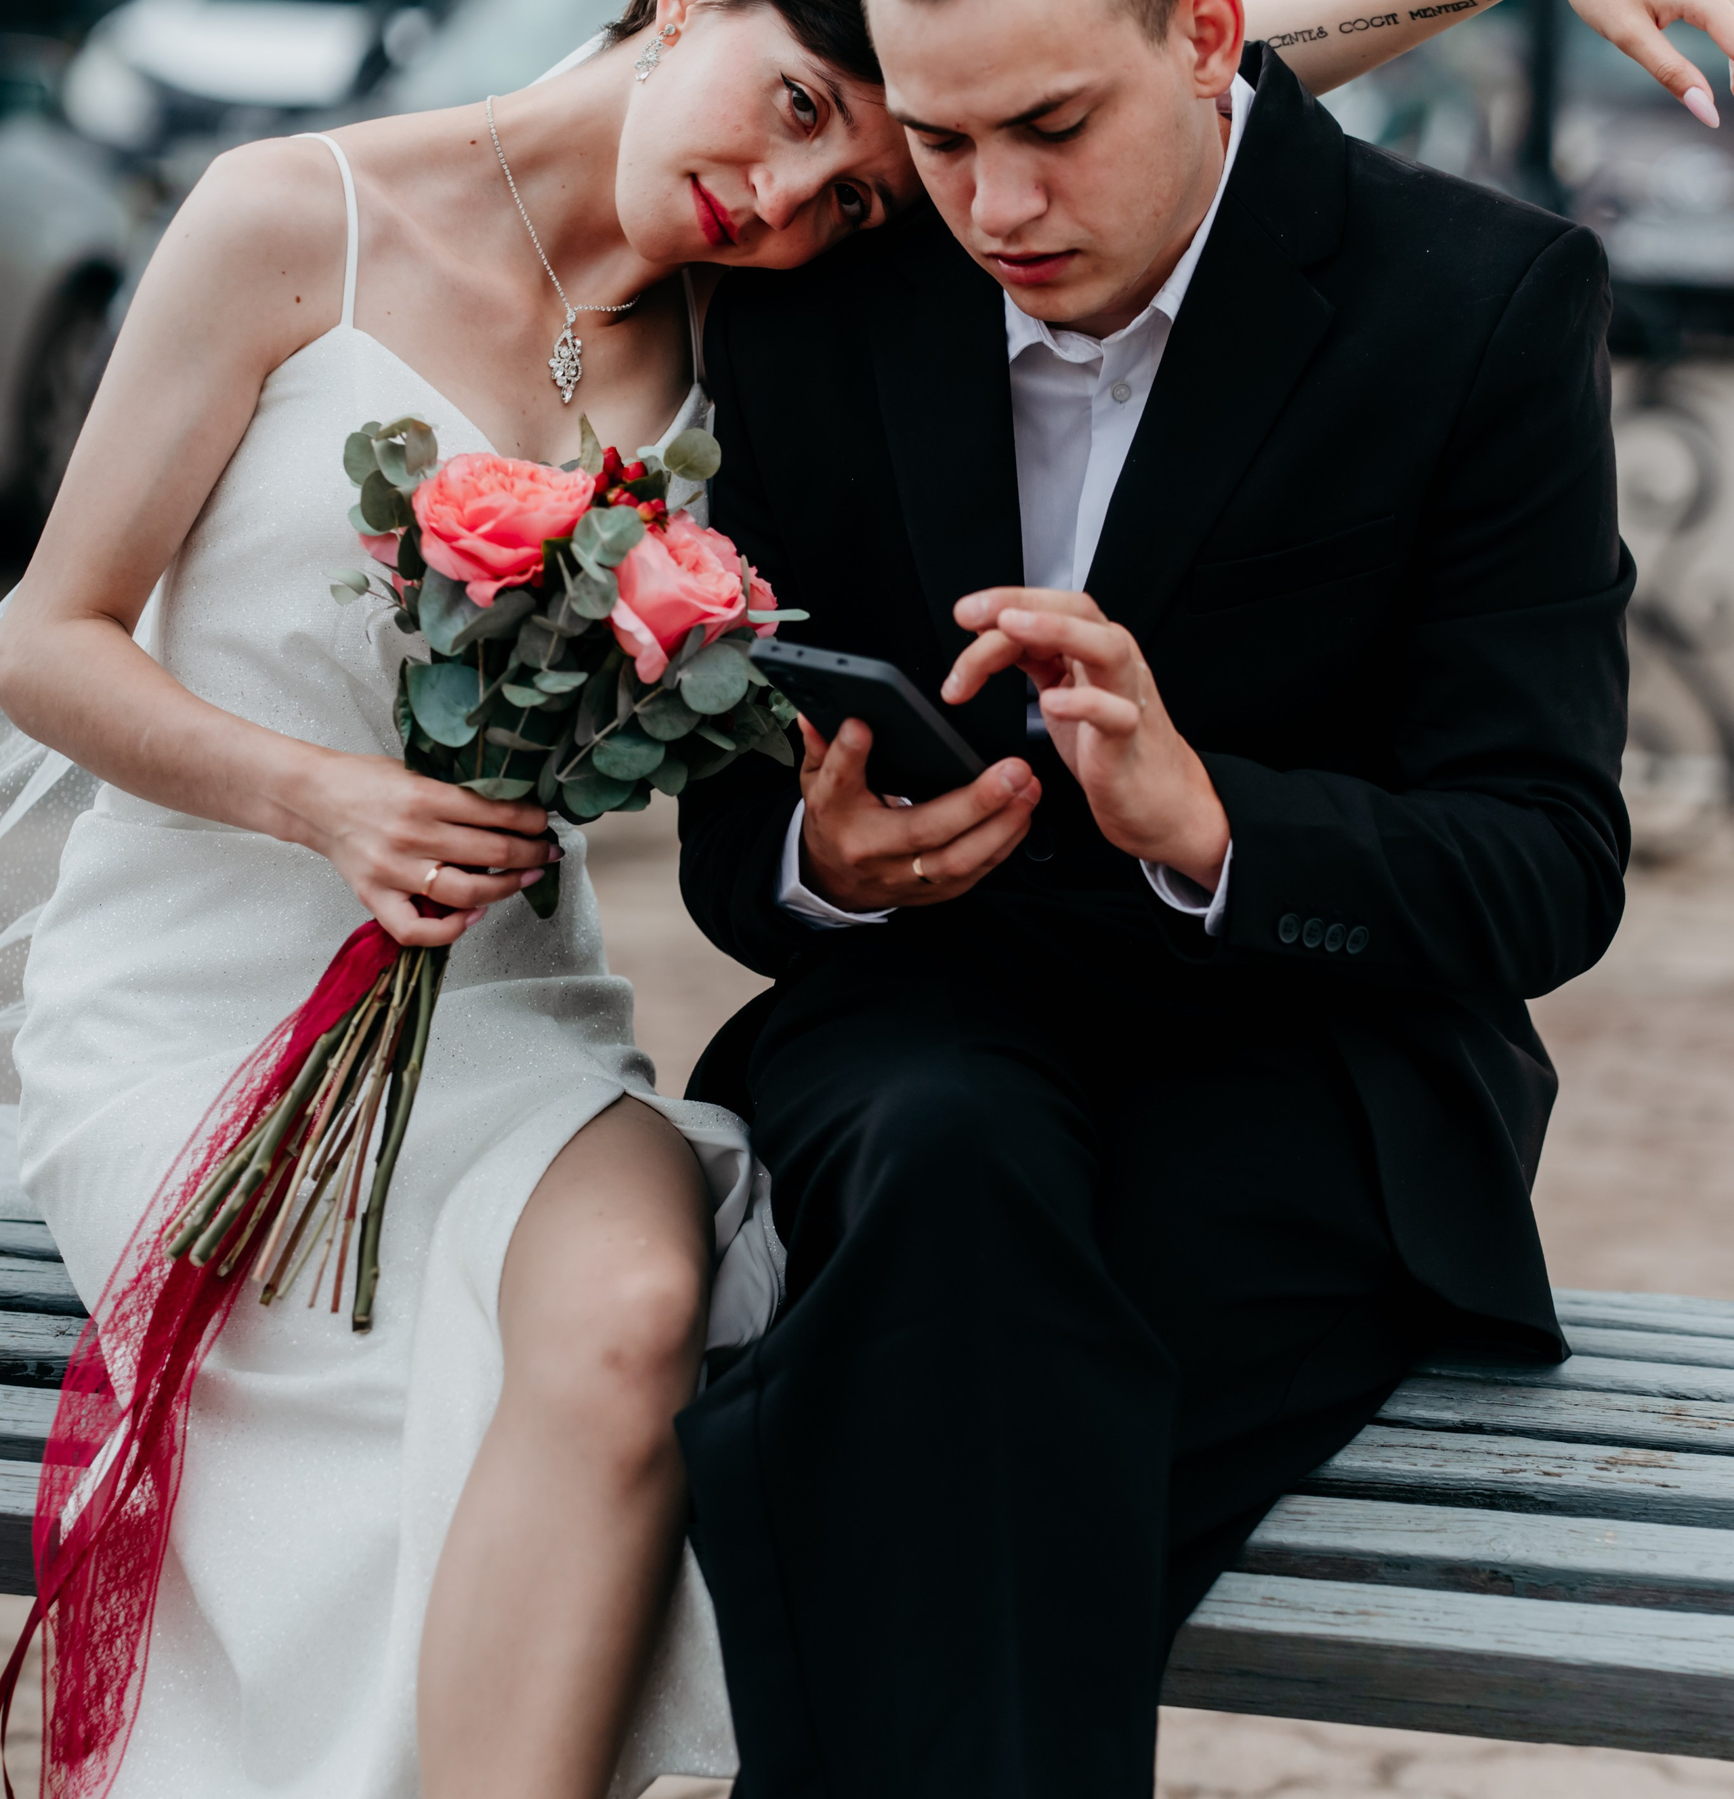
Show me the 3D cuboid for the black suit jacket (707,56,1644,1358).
[{"bbox_3d":[0.144,-0.104,3.060,0.480,0.630,0.400,3,9,18],"label":"black suit jacket"}]

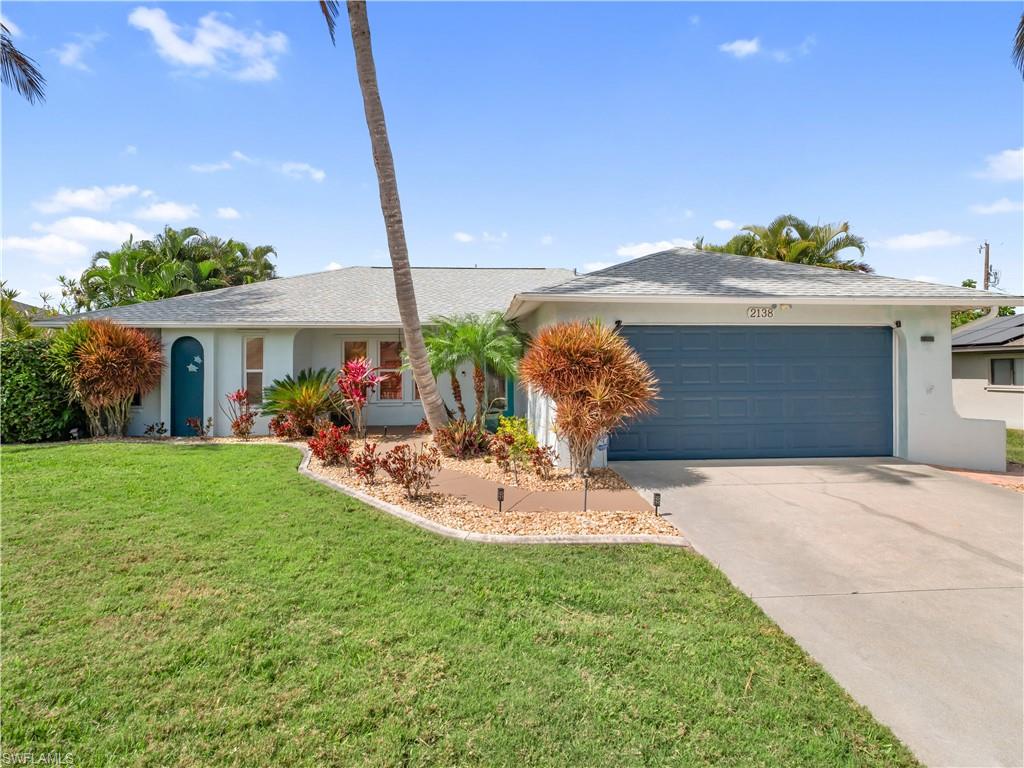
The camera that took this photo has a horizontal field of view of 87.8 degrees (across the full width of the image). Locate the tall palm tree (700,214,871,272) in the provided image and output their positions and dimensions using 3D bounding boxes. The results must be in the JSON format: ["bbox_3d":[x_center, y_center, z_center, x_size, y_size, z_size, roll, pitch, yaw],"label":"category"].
[{"bbox_3d":[9.200,-2.270,18.000,5.200,6.900,4.900,0,0,0],"label":"tall palm tree"}]

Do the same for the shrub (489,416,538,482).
[{"bbox_3d":[0.030,0.880,7.350,0.650,0.860,0.620,0,0,0],"label":"shrub"}]

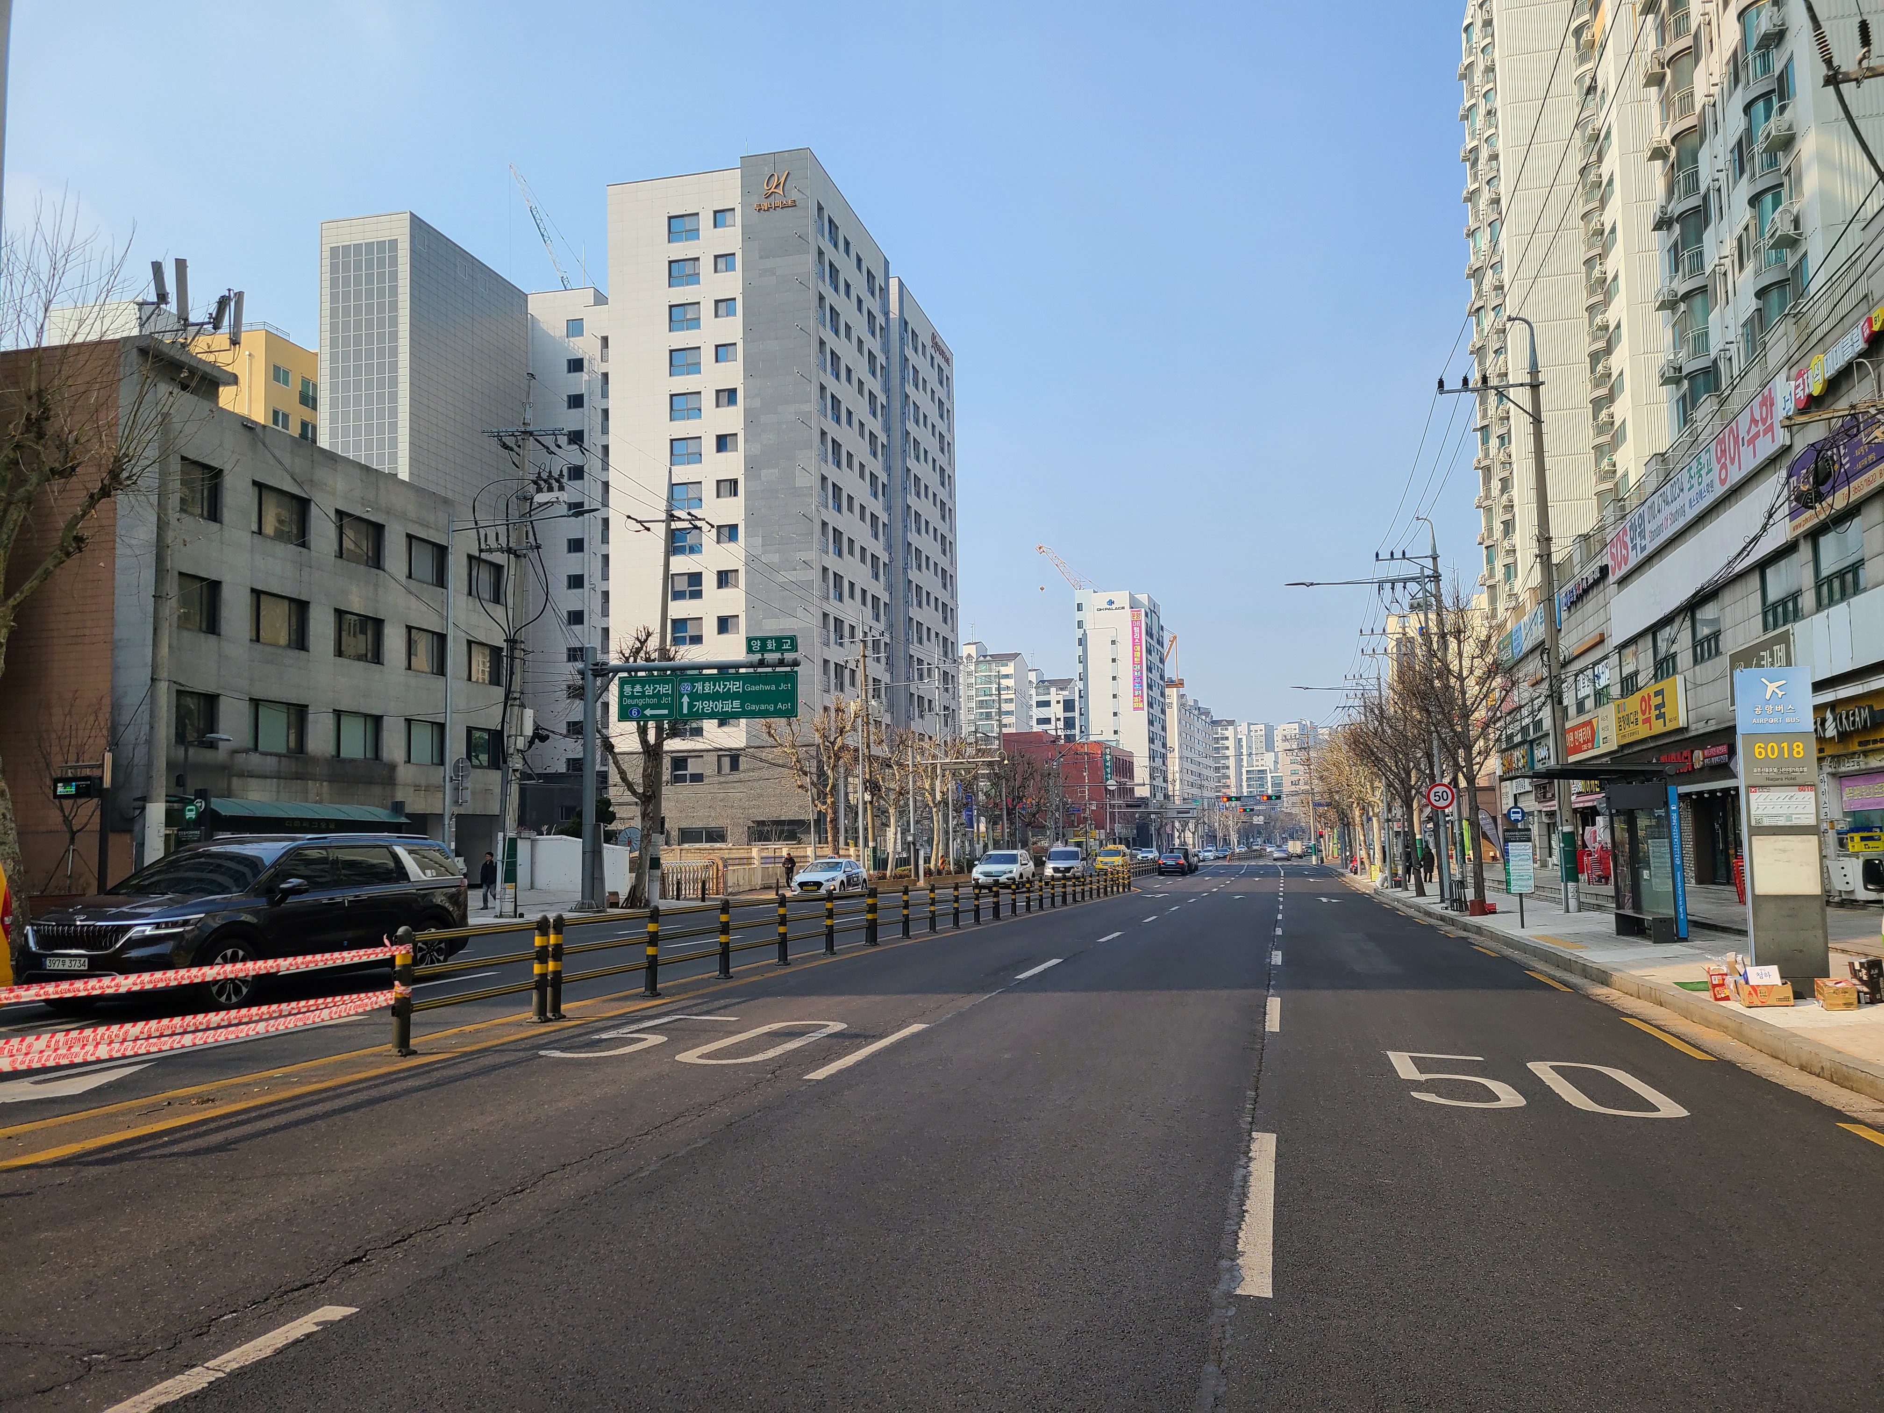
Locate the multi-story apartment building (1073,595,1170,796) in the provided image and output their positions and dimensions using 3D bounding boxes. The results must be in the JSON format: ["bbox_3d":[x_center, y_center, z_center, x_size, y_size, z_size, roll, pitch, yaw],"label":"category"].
[{"bbox_3d":[30.017,4.199,237.623,11.000,43.700,20.000,-2,-6,18],"label":"multi-story apartment building"}]

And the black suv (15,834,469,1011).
[{"bbox_3d":[-7.320,2.265,15.420,1.995,1.760,5.155,-2,-6,15],"label":"black suv"}]

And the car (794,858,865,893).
[{"bbox_3d":[-4.344,6.778,55.701,1.865,1.475,4.855,-2,-6,13],"label":"car"}]

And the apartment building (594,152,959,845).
[{"bbox_3d":[-9.965,-10.381,107.262,13.723,45.609,39.226,-2,-6,13],"label":"apartment building"}]

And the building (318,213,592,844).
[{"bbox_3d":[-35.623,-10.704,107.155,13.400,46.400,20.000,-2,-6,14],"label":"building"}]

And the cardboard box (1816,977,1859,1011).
[{"bbox_3d":[8.040,2.610,12.740,0.235,0.205,0.420,-3,-6,19],"label":"cardboard box"}]

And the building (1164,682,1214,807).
[{"bbox_3d":[58.542,18.296,359.440,11.000,34.839,75.000,-2,-6,15],"label":"building"}]

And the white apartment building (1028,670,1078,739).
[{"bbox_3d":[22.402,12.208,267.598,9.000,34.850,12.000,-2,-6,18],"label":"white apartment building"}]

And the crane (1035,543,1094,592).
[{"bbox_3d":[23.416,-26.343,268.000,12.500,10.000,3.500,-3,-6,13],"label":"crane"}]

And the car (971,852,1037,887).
[{"bbox_3d":[2.730,7.024,61.300,1.850,1.670,4.600,-2,-6,14],"label":"car"}]

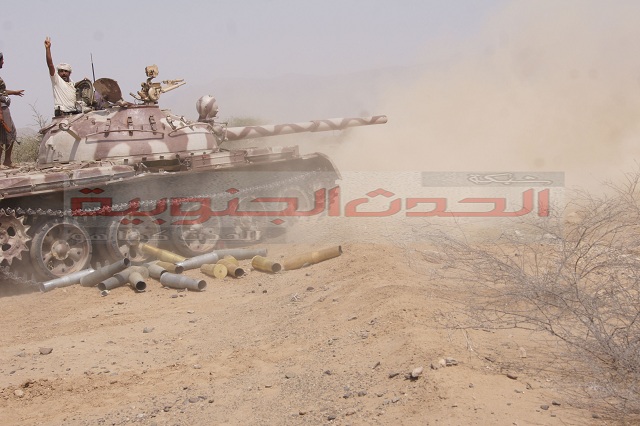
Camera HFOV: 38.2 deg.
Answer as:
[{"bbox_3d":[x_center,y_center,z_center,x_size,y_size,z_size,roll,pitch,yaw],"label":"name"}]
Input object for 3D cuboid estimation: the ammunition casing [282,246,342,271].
[{"bbox_3d":[-0.073,0.498,10.250,0.695,0.145,0.145,-12,10,-26],"label":"ammunition casing"}]

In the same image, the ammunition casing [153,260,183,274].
[{"bbox_3d":[-2.001,0.740,12.314,0.163,0.163,0.728,-2,2,-30],"label":"ammunition casing"}]

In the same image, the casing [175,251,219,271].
[{"bbox_3d":[-1.382,0.565,10.500,0.145,0.145,0.695,3,8,32],"label":"casing"}]

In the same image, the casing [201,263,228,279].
[{"bbox_3d":[-1.186,0.623,10.150,0.145,0.145,0.695,-2,1,-23],"label":"casing"}]

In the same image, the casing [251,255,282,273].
[{"bbox_3d":[-0.680,0.670,11.935,0.163,0.163,0.728,-2,4,-23],"label":"casing"}]

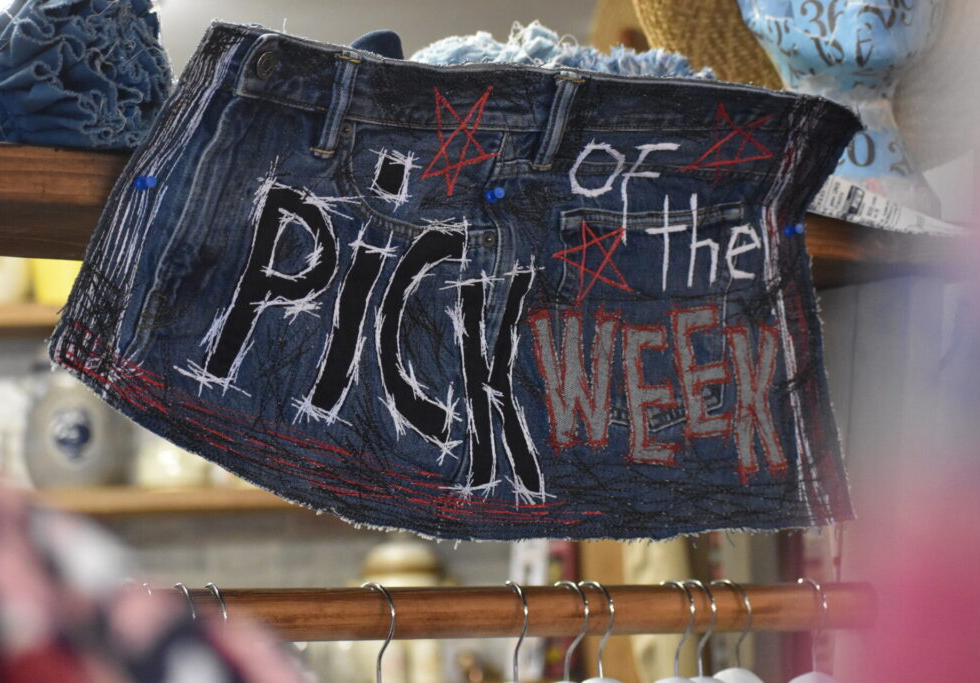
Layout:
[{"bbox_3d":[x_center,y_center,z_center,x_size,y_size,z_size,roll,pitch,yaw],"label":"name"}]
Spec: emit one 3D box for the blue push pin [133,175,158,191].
[{"bbox_3d":[-0.207,-0.096,1.800,0.009,0.009,0.013,3,-5,-33],"label":"blue push pin"}]

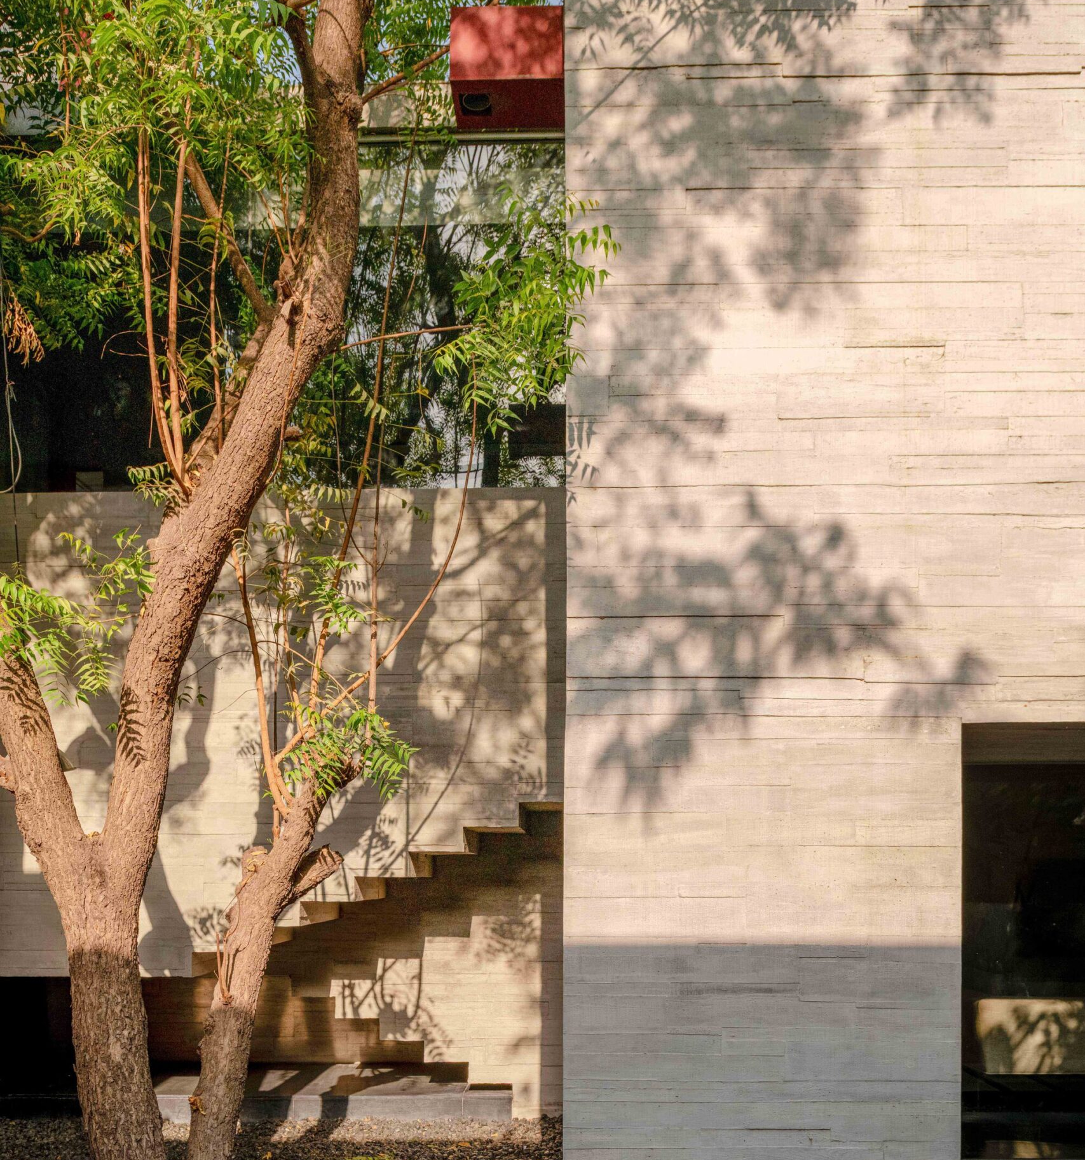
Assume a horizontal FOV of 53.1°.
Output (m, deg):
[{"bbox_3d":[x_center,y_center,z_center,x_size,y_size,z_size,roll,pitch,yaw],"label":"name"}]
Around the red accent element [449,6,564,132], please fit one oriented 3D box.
[{"bbox_3d":[-0.193,-2.870,6.100,0.620,0.430,0.460,0,0,0],"label":"red accent element"}]

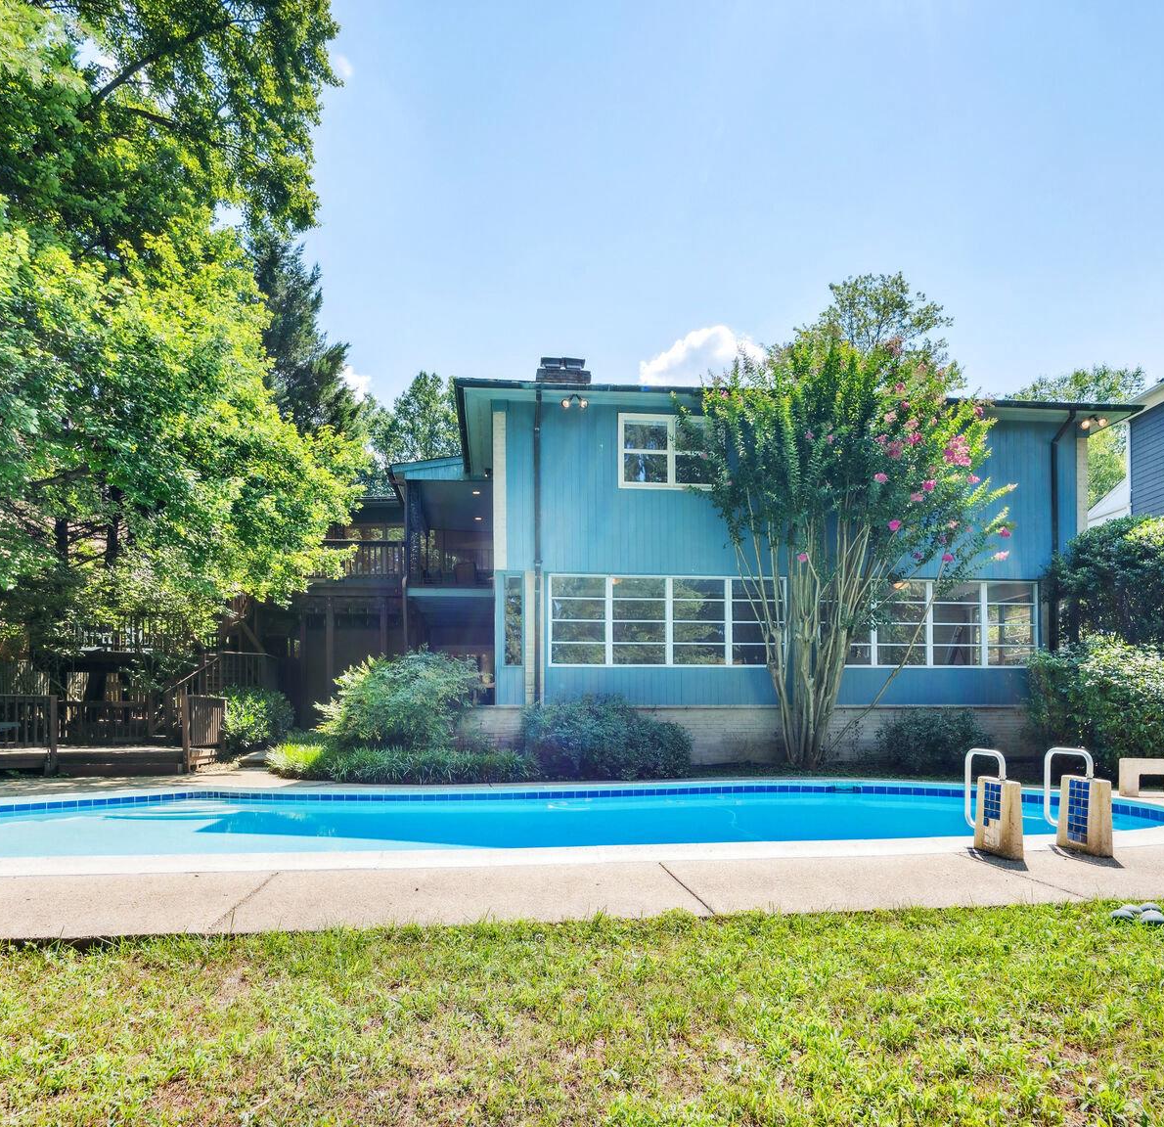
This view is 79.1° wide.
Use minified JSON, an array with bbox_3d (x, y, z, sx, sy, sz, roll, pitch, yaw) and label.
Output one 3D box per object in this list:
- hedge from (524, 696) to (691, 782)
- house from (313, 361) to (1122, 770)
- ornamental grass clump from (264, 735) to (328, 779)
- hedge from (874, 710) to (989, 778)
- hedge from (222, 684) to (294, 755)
[{"bbox_3d":[0.364,2.570,10.500,2.500,1.200,1.650,1,-6,-6],"label":"hedge"},{"bbox_3d":[1.900,0.200,16.000,14.500,7.100,9.000,1,-6,-6],"label":"house"},{"bbox_3d":[-4.201,2.840,10.300,0.900,0.430,0.850,0,-6,-5],"label":"ornamental grass clump"},{"bbox_3d":[5.616,2.819,11.300,1.750,0.950,1.300,1,-6,-6],"label":"hedge"},{"bbox_3d":[-6.078,2.946,13.200,1.300,1.250,1.250,1,-6,-6],"label":"hedge"}]

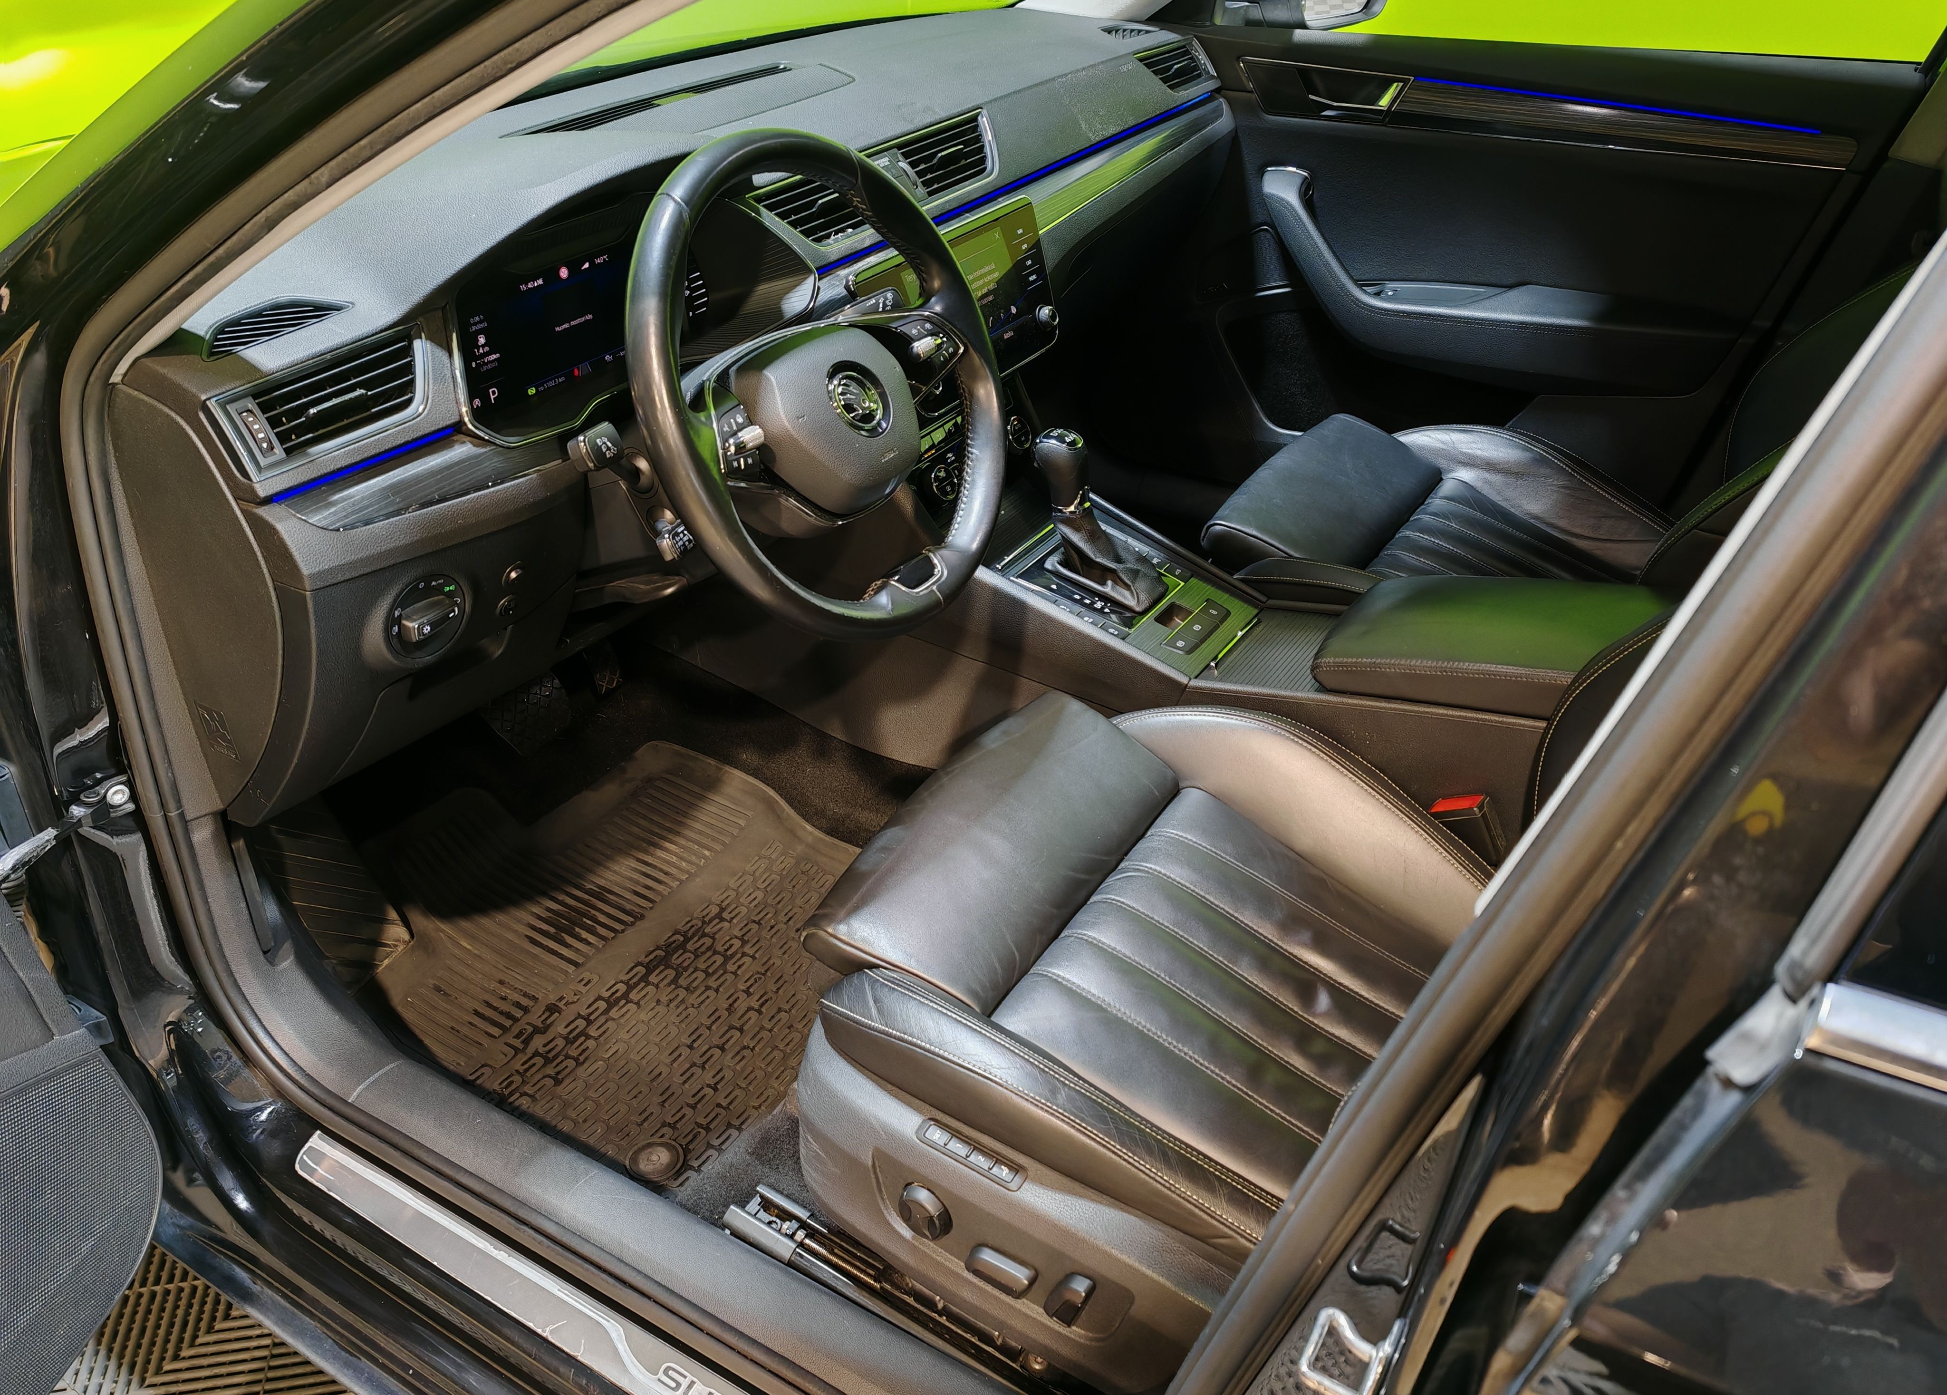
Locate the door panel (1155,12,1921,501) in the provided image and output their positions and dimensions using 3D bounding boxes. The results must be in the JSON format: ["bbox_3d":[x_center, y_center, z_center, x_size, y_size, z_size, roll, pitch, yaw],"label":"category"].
[{"bbox_3d":[0.598,-0.506,1.906,0.870,0.630,0.140,17,36,24],"label":"door panel"}]

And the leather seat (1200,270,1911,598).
[{"bbox_3d":[0.692,-0.330,1.471,0.850,1.000,0.540,17,36,24],"label":"leather seat"}]

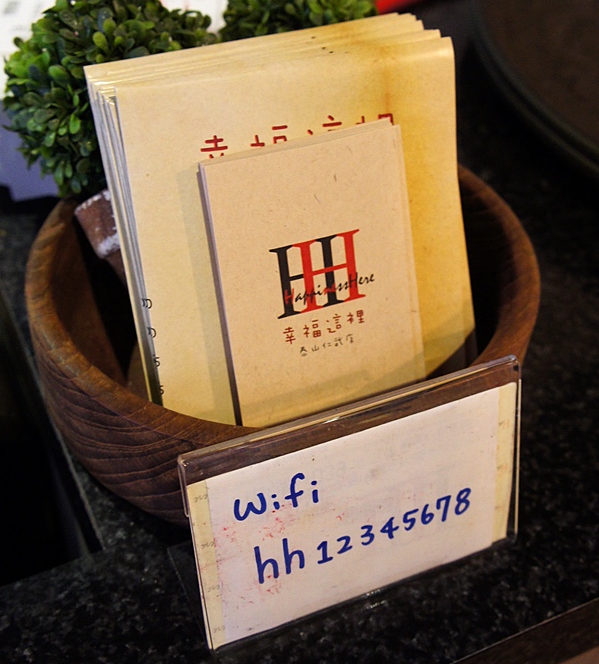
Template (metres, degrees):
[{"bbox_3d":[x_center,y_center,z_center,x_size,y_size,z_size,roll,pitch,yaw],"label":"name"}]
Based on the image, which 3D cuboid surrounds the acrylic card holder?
[{"bbox_3d":[0.014,0.040,0.266,0.094,0.061,0.037,-15,46,-17],"label":"acrylic card holder"}]

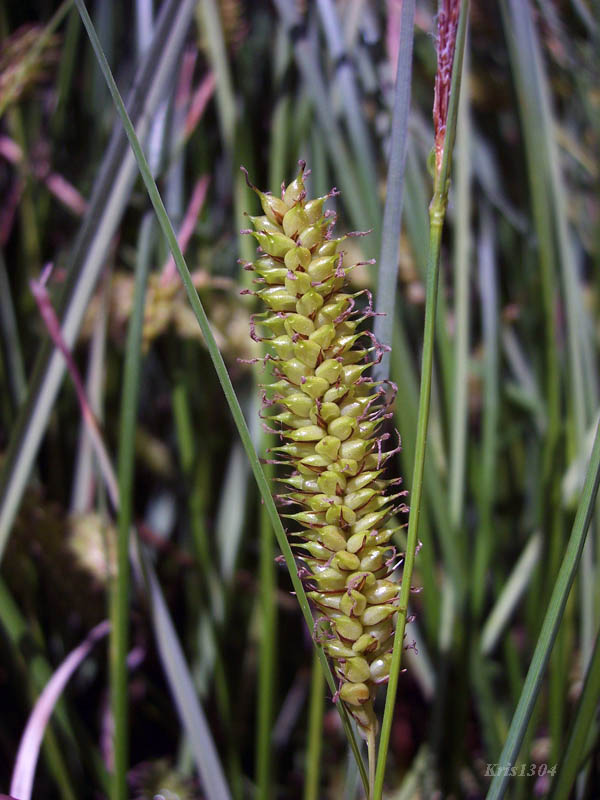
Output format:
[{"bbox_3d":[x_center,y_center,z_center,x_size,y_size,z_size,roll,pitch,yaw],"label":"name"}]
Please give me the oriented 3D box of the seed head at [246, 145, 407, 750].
[{"bbox_3d":[0.004,0.006,0.092,0.014,0.065,0.014,-7,5,0],"label":"seed head"}]

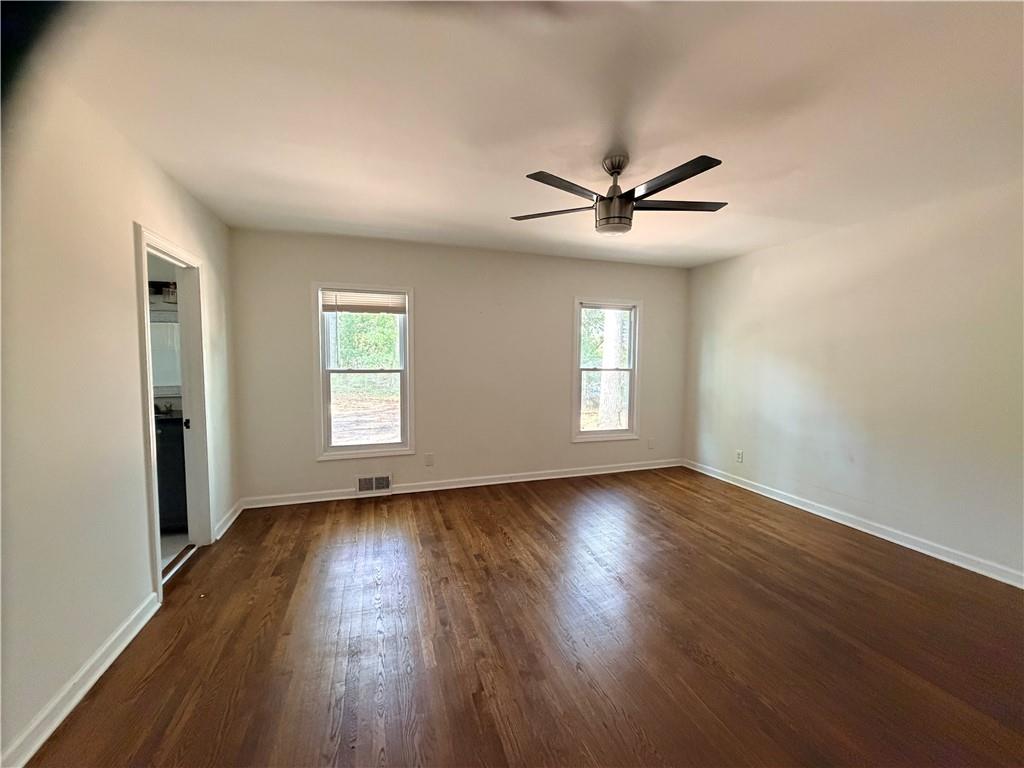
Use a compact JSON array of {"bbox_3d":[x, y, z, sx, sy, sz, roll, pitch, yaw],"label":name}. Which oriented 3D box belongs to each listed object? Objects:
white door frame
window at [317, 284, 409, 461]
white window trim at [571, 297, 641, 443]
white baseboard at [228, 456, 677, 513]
[{"bbox_3d":[-2.158,0.178,2.632,0.144,2.097,0.866,-1,4,-18],"label":"white door frame"},{"bbox_3d":[-1.452,-0.104,4.128,0.921,1.680,0.099,-1,4,-18],"label":"window"},{"bbox_3d":[1.139,-0.159,4.988,0.914,1.692,0.099,-1,4,-18],"label":"white window trim"},{"bbox_3d":[-0.138,1.058,4.604,4.976,0.102,0.027,-1,4,-18],"label":"white baseboard"}]

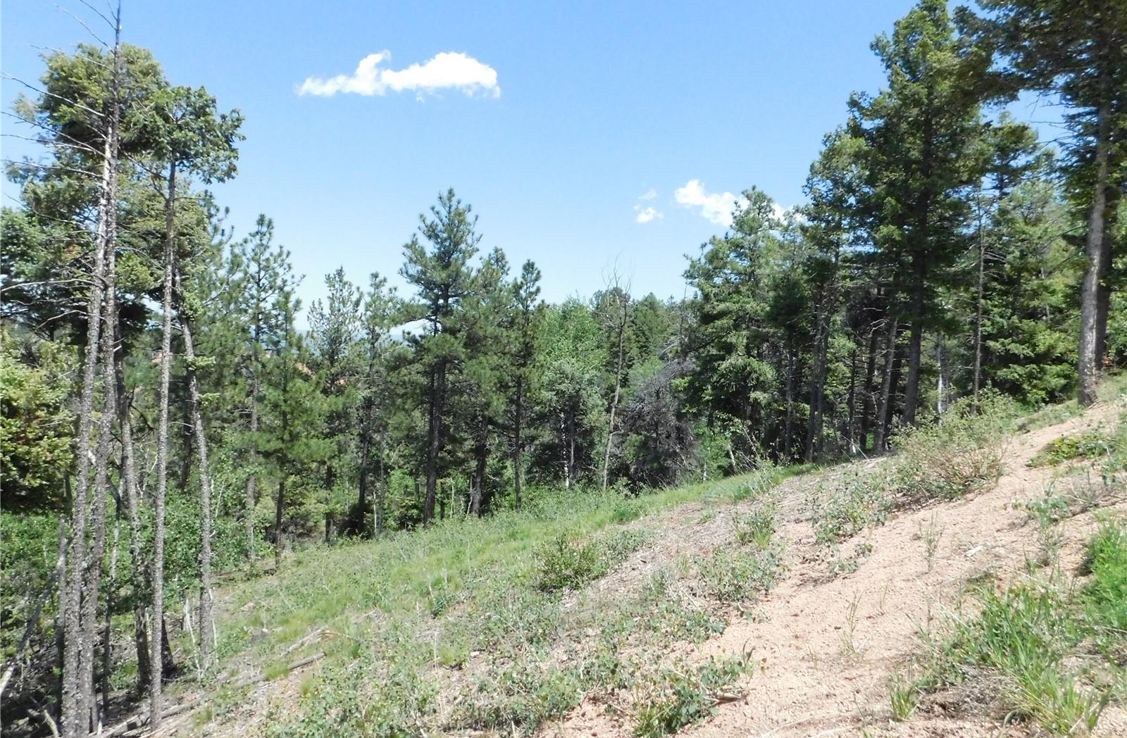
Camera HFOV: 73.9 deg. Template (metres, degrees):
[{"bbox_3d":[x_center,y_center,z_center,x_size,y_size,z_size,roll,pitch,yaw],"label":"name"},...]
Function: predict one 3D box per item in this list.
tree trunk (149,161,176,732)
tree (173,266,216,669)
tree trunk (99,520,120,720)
[{"bbox_3d":[-3.898,0.798,7.299,0.120,5.593,0.108,2,2,-28],"label":"tree trunk"},{"bbox_3d":[-5.035,1.370,10.201,0.276,5.519,0.179,-4,2,-27],"label":"tree"},{"bbox_3d":[-4.941,2.749,8.160,0.096,2.213,0.086,3,2,-30],"label":"tree trunk"}]

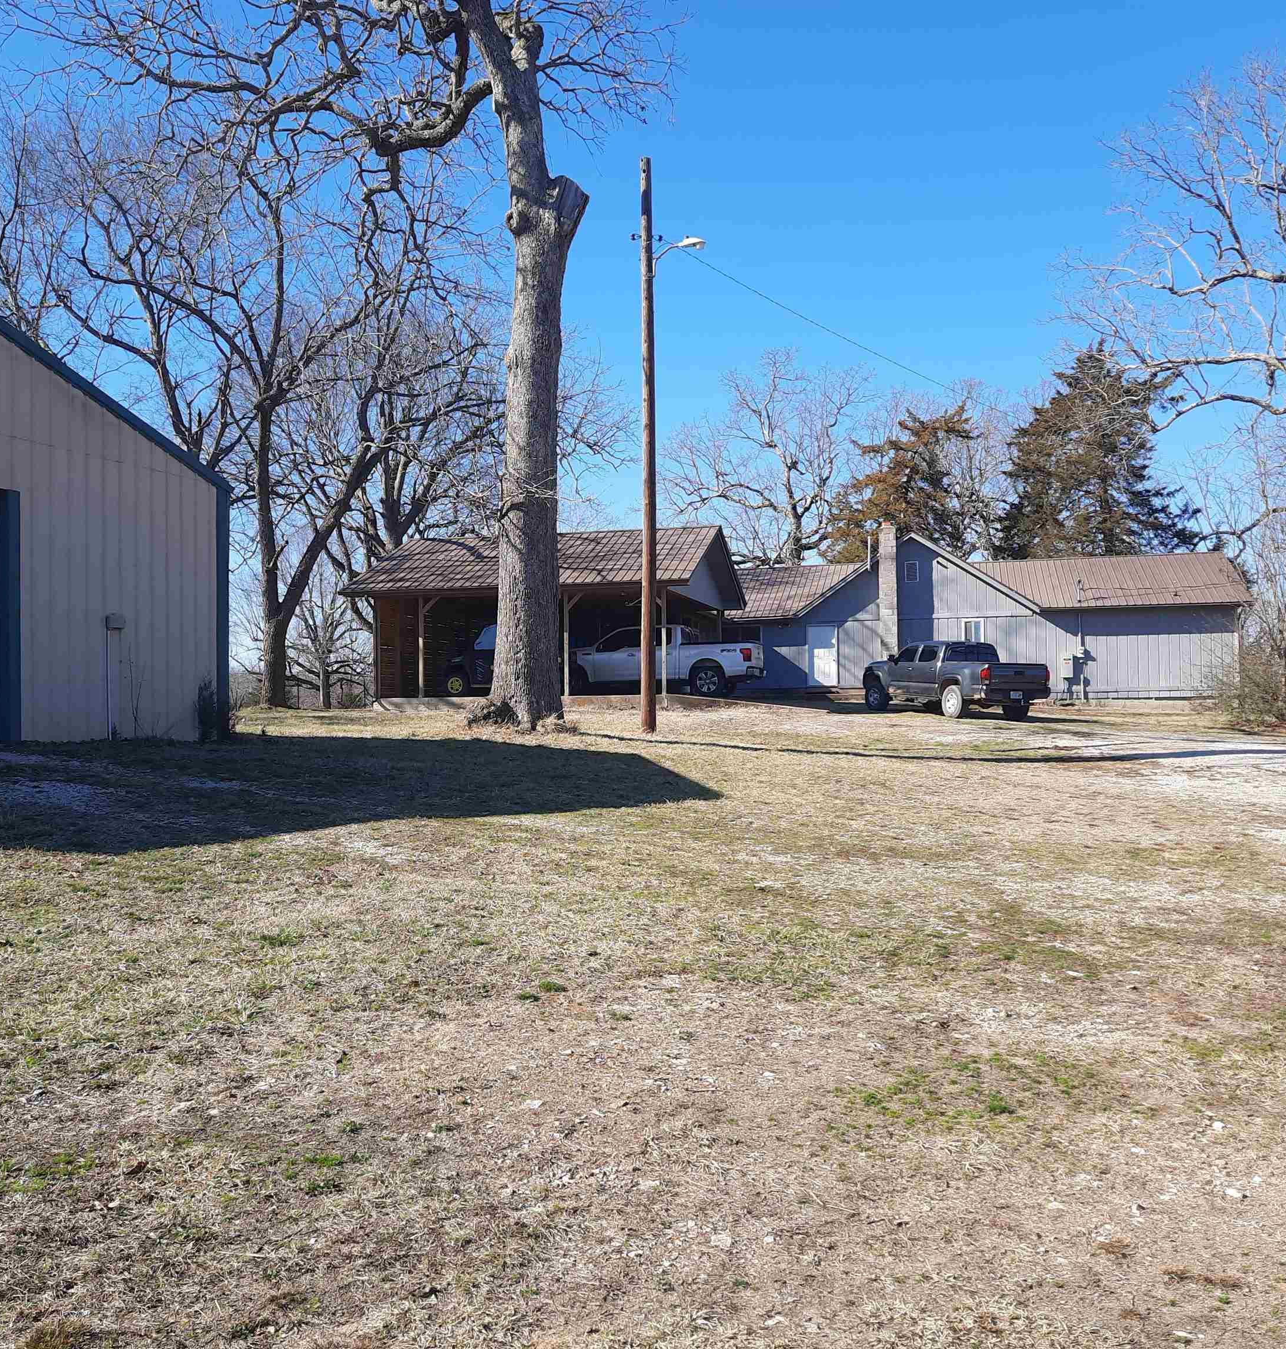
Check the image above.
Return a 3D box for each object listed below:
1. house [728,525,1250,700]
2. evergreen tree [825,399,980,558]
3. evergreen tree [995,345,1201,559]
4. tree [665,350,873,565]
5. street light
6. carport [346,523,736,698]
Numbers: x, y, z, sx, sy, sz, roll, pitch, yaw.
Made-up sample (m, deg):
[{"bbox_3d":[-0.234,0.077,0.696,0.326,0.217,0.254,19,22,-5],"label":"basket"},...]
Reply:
[{"bbox_3d":[11.168,-1.731,46.139,17.515,5.750,9.300,-1,-2,14],"label":"house"},{"bbox_3d":[12.068,-5.411,60.172,7.302,14.458,7.302,-1,-2,0],"label":"evergreen tree"},{"bbox_3d":[20.118,-6.461,57.199,9.110,16.216,9.110,-1,-2,0],"label":"evergreen tree"},{"bbox_3d":[5.779,-6.513,59.202,9.493,16.748,9.493,-1,-2,0],"label":"tree"},{"bbox_3d":[0.446,-3.541,19.905,1.102,8.853,0.240,-1,-2,0],"label":"street light"},{"bbox_3d":[-2.315,-1.479,35.293,8.918,4.650,7.800,-1,-2,14],"label":"carport"}]

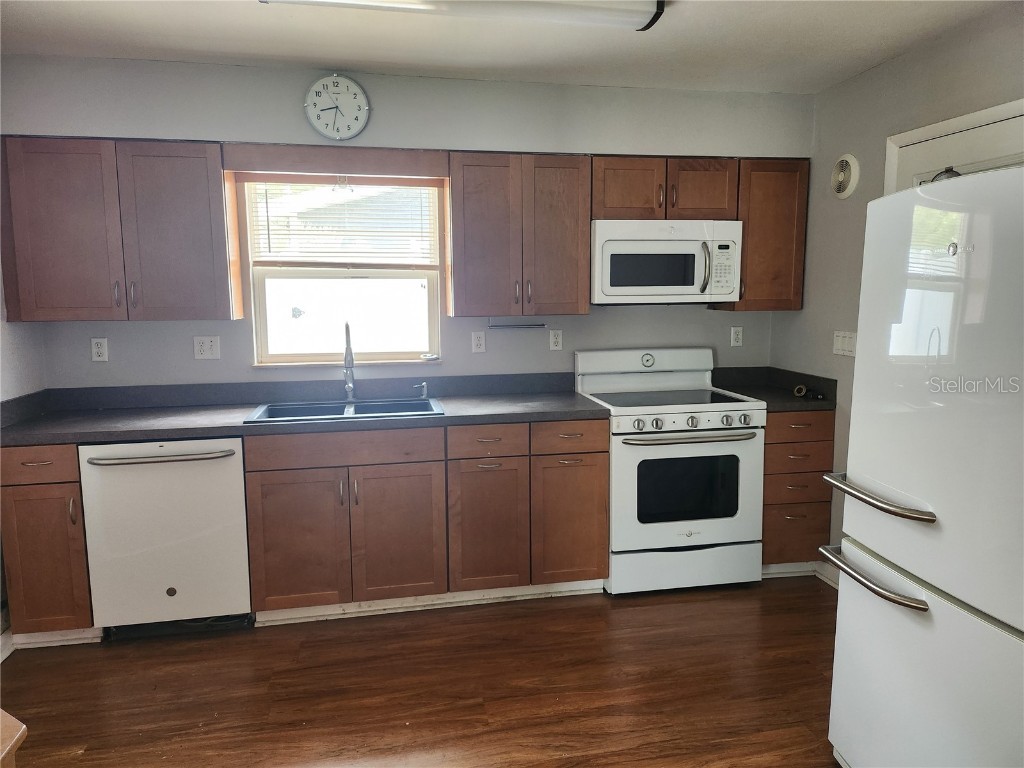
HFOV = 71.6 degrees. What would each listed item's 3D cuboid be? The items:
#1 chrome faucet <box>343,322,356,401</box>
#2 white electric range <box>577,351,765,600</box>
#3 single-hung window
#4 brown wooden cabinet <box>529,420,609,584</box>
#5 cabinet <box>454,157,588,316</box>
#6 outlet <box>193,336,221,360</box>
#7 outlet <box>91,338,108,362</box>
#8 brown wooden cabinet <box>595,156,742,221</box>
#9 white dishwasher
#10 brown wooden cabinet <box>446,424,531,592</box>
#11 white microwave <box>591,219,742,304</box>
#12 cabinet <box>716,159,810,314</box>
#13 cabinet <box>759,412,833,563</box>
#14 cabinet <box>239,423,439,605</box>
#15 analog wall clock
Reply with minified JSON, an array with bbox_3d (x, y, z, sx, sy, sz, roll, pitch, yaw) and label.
[{"bbox_3d":[-0.786,-0.093,3.414,0.062,0.402,0.240,-2,7,-11],"label":"chrome faucet"},{"bbox_3d":[0.781,0.407,3.622,0.764,1.120,0.675,-2,7,-11],"label":"white electric range"},{"bbox_3d":[-0.832,-0.552,3.592,0.925,0.895,0.099,-2,7,-11],"label":"single-hung window"},{"bbox_3d":[0.208,0.512,3.560,0.377,0.764,0.630,-2,7,-11],"label":"brown wooden cabinet"},{"bbox_3d":[0.021,-0.725,3.545,0.675,0.762,0.320,-2,7,-11],"label":"cabinet"},{"bbox_3d":[-1.486,-0.174,3.467,0.116,0.113,0.012,-2,7,-11],"label":"outlet"},{"bbox_3d":[-1.957,-0.161,3.372,0.070,0.111,0.012,-2,7,-11],"label":"outlet"},{"bbox_3d":[0.734,-0.982,3.670,0.773,0.299,0.325,-2,7,-11],"label":"brown wooden cabinet"},{"bbox_3d":[-1.476,0.585,3.211,0.614,0.769,0.611,-2,7,-11],"label":"white dishwasher"},{"bbox_3d":[-0.161,0.525,3.486,0.374,0.764,0.630,-2,7,-11],"label":"brown wooden cabinet"},{"bbox_3d":[0.742,-0.616,3.668,0.760,0.396,0.390,-2,7,-11],"label":"white microwave"},{"bbox_3d":[1.308,-0.773,3.811,0.392,0.763,0.325,-2,7,-11],"label":"cabinet"},{"bbox_3d":[1.352,0.477,3.801,0.379,0.759,0.611,-2,7,-11],"label":"cabinet"},{"bbox_3d":[-0.759,0.552,3.375,0.835,0.759,0.611,-2,7,-11],"label":"cabinet"},{"bbox_3d":[-0.777,-1.234,3.162,0.286,0.286,0.042,-2,7,-11],"label":"analog wall clock"}]

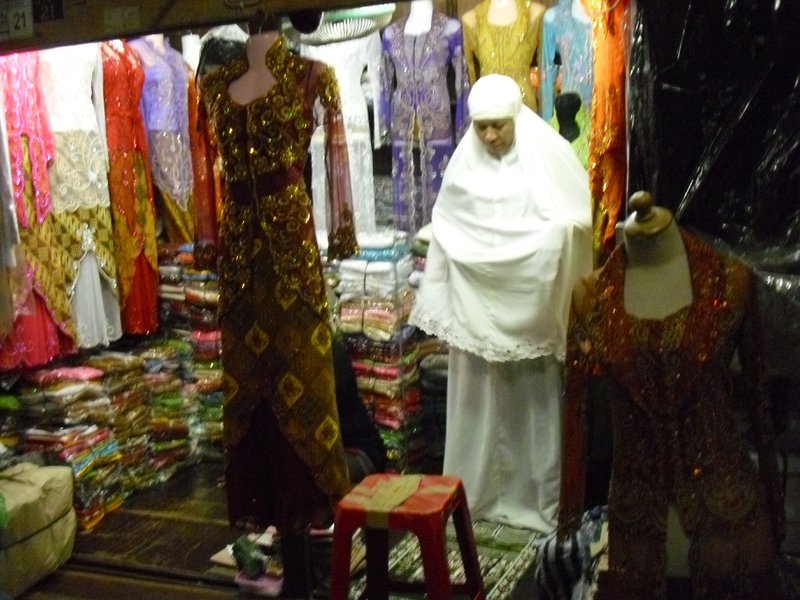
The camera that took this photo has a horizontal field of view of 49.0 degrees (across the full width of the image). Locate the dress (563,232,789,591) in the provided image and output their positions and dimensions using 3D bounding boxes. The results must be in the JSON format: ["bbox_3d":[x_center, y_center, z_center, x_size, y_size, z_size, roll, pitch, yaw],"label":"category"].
[{"bbox_3d":[0.568,0.276,1.830,0.440,0.830,0.270,1,6,25],"label":"dress"}]

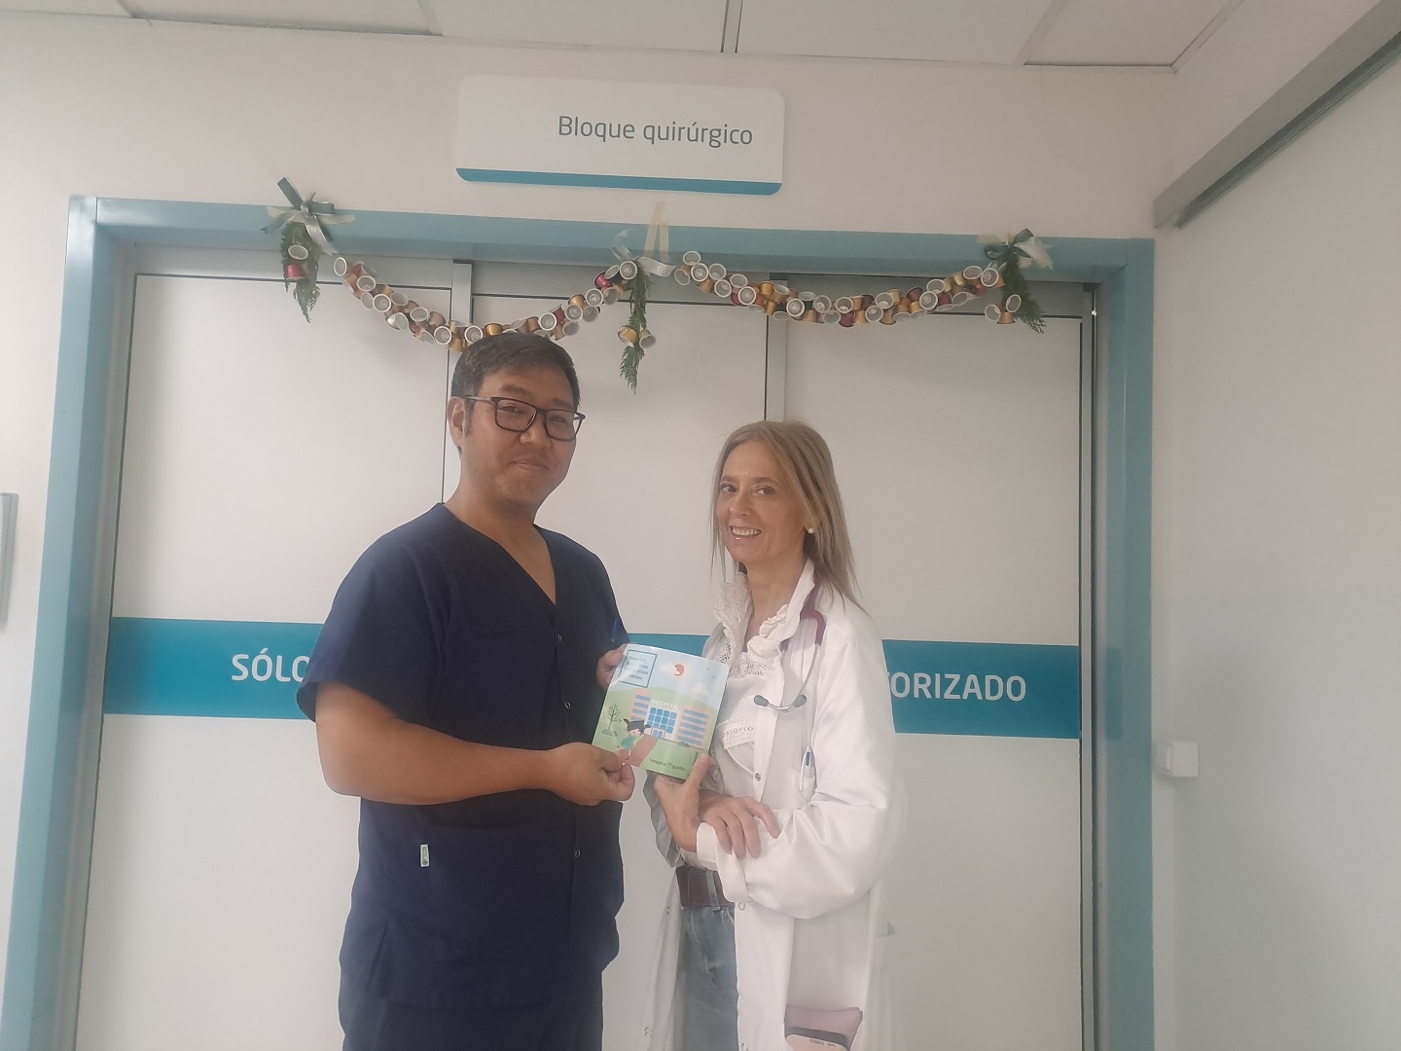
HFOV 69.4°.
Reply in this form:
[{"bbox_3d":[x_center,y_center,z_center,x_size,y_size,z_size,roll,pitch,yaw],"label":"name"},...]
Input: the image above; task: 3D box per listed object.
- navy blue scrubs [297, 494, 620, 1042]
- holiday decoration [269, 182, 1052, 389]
[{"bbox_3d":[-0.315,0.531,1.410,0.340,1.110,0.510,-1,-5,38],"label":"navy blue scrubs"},{"bbox_3d":[-0.073,-0.454,1.992,1.540,0.390,0.080,2,-4,-2],"label":"holiday decoration"}]

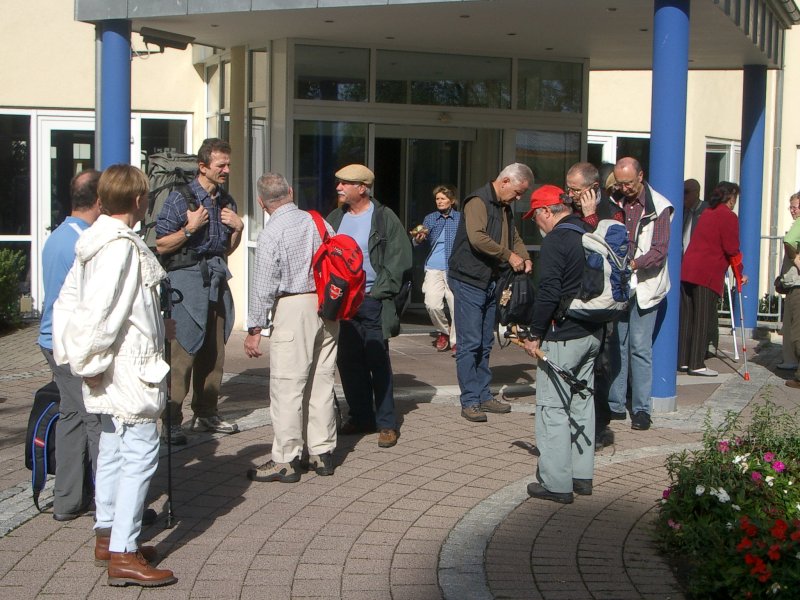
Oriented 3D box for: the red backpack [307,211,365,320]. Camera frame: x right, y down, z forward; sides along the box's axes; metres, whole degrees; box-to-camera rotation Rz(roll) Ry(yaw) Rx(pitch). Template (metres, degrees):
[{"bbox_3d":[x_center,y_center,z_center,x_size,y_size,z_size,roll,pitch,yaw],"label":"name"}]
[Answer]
[{"bbox_3d":[-0.324,-0.175,5.920,0.240,0.510,0.300,5,6,37],"label":"red backpack"}]

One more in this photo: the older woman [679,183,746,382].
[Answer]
[{"bbox_3d":[2.760,-0.195,10.002,0.580,1.696,0.500,-1,5,-22],"label":"older woman"}]

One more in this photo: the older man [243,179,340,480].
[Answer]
[{"bbox_3d":[-0.595,0.150,6.210,0.510,1.677,0.400,-3,7,-38],"label":"older man"}]

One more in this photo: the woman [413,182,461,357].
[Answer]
[{"bbox_3d":[0.386,-0.310,11.345,0.480,1.686,0.400,3,5,18],"label":"woman"}]

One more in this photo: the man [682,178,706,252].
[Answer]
[{"bbox_3d":[2.939,-0.326,11.301,0.520,1.754,0.380,6,7,40],"label":"man"}]

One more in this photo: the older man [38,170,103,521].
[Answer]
[{"bbox_3d":[-1.481,0.219,5.401,0.420,1.653,0.480,-3,7,-41],"label":"older man"}]

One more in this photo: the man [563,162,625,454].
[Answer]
[{"bbox_3d":[1.206,0.029,7.025,0.520,1.764,0.420,4,6,30],"label":"man"}]

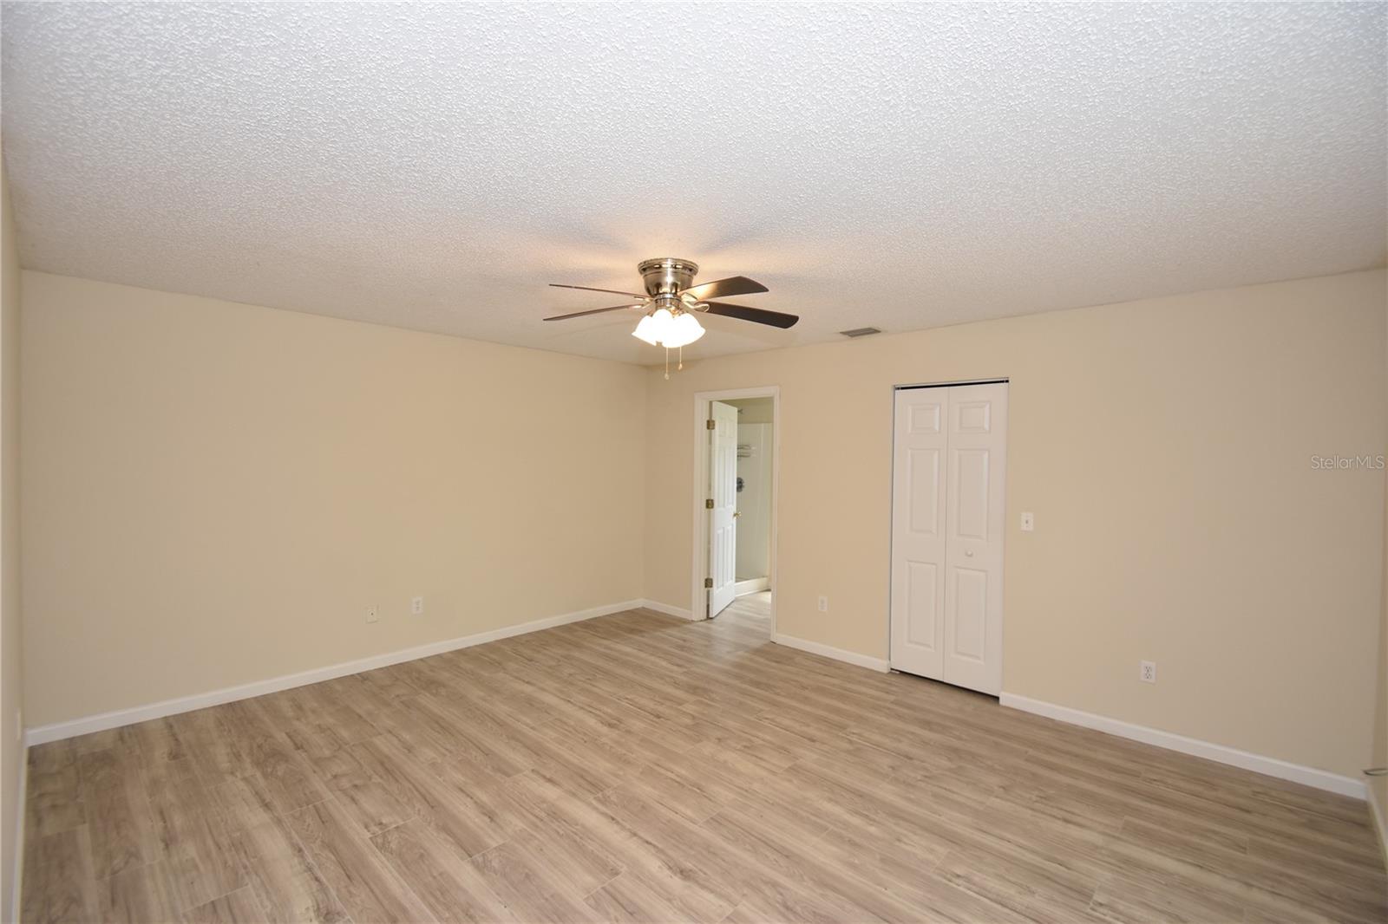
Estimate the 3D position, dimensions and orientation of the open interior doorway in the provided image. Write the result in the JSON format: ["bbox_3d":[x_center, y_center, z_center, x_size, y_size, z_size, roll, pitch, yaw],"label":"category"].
[{"bbox_3d":[0.389,0.432,5.119,0.926,2.122,0.140,1,1,41],"label":"open interior doorway"}]

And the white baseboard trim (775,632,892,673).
[{"bbox_3d":[1.038,1.467,4.461,0.948,0.085,0.015,1,1,41],"label":"white baseboard trim"}]

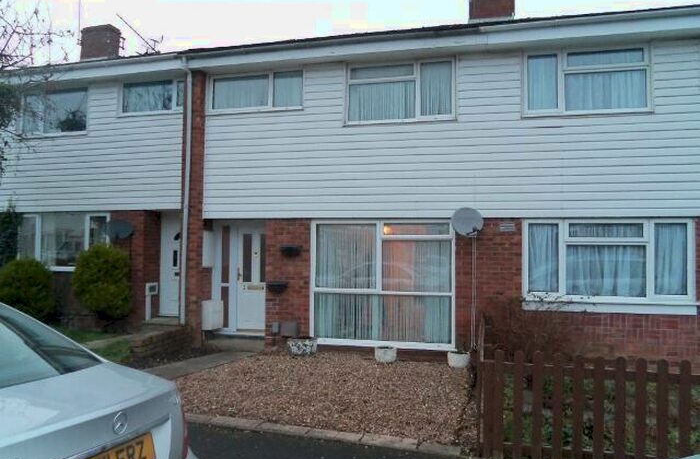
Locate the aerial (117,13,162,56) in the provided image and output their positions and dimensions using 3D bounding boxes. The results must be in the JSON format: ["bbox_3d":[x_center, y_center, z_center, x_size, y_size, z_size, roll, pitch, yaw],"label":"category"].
[{"bbox_3d":[-5.469,-5.067,14.711,1.080,0.920,0.500,0,-2,18],"label":"aerial"}]

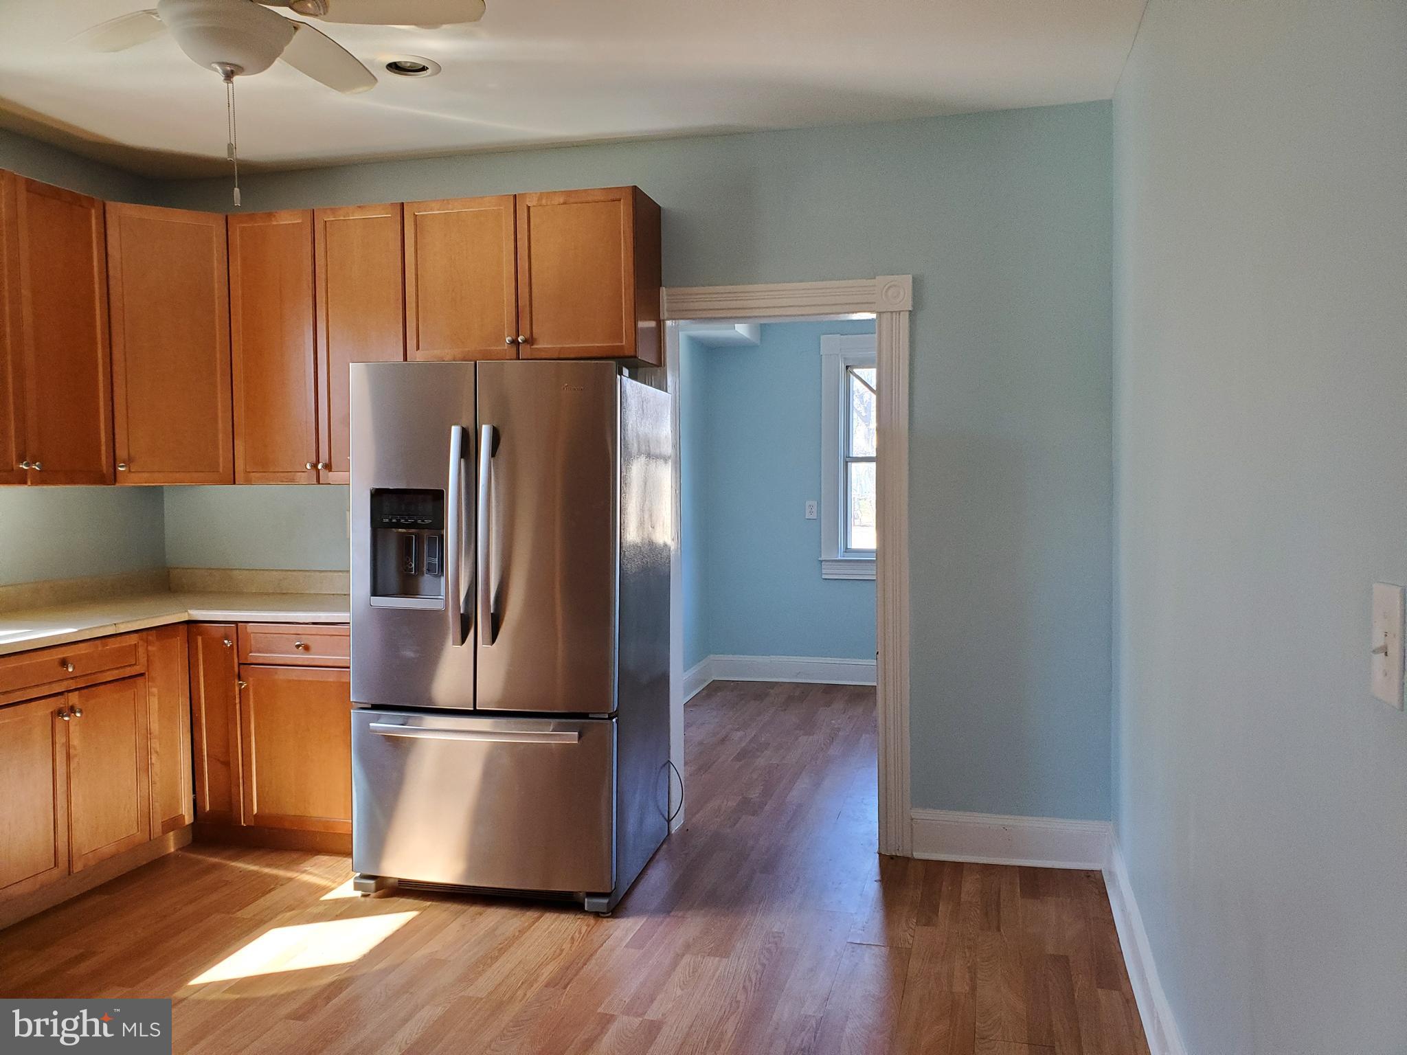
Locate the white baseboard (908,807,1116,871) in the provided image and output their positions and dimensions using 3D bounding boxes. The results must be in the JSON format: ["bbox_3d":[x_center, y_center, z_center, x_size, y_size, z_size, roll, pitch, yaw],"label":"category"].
[{"bbox_3d":[1.096,1.125,3.797,0.680,0.180,0.025,0,3,15],"label":"white baseboard"}]

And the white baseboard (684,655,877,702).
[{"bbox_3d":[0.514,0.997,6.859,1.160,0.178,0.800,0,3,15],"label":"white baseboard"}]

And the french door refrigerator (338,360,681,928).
[{"bbox_3d":[-0.667,0.347,3.807,0.910,1.775,0.840,0,3,12],"label":"french door refrigerator"}]

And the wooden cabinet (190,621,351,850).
[{"bbox_3d":[-1.492,0.777,4.194,0.820,0.890,0.600,0,3,15],"label":"wooden cabinet"}]

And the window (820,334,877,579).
[{"bbox_3d":[1.248,-0.468,6.987,0.950,1.620,0.120,0,3,15],"label":"window"}]

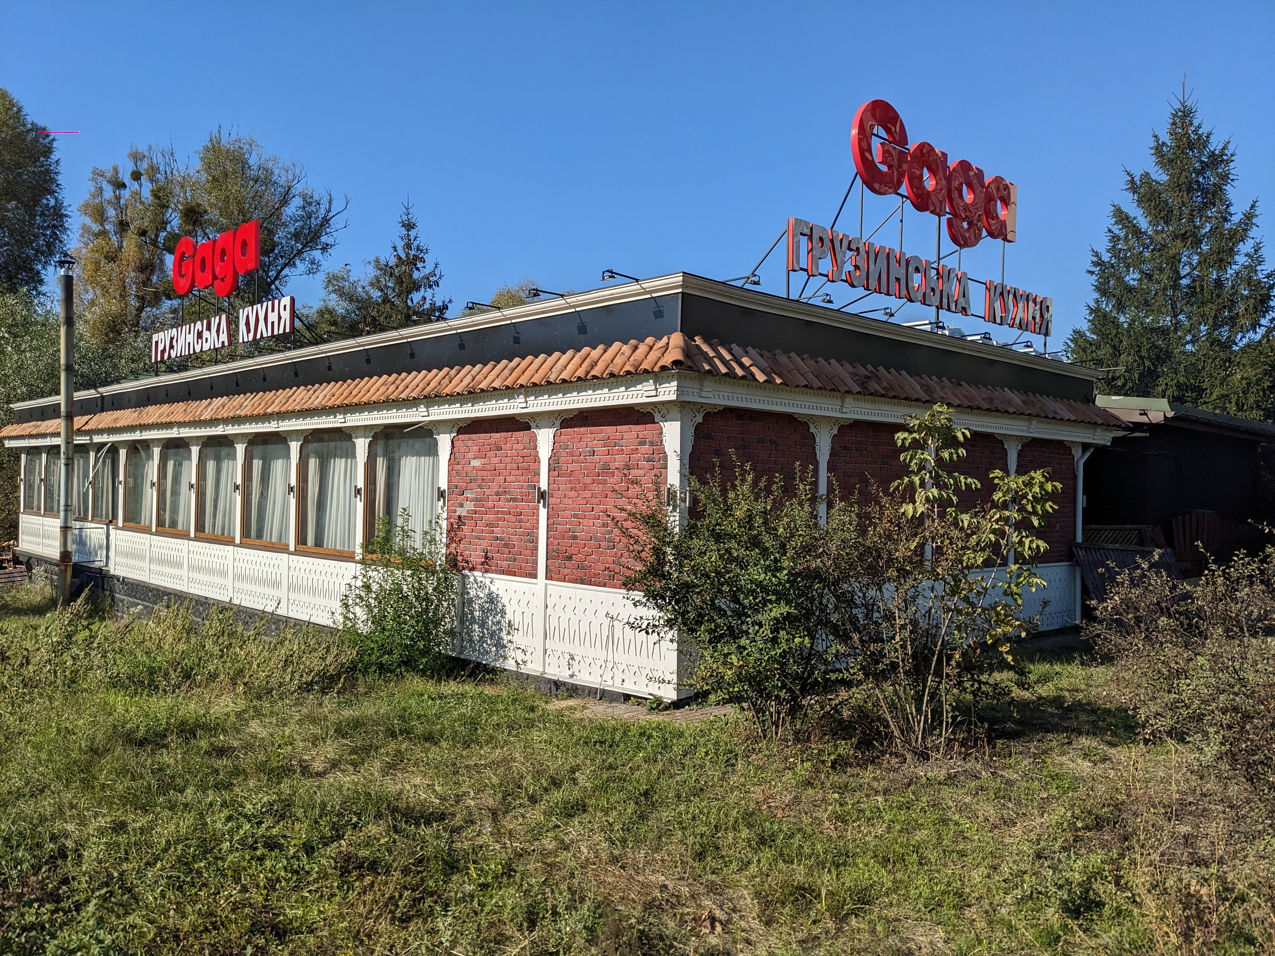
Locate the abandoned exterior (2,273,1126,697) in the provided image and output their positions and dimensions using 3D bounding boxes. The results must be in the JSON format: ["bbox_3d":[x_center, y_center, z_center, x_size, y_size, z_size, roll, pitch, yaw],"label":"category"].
[{"bbox_3d":[-4.715,0.282,20.910,9.945,4.182,24.837,1,-1,-44],"label":"abandoned exterior"}]

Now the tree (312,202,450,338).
[{"bbox_3d":[-9.586,-4.107,37.949,5.200,13.139,5.200,1,0,0],"label":"tree"}]

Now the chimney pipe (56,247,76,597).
[{"bbox_3d":[-12.016,-0.963,20.910,0.350,7.393,0.350,1,0,0],"label":"chimney pipe"}]

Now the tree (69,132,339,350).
[{"bbox_3d":[-19.870,-6.884,45.928,12.200,18.532,12.200,1,0,0],"label":"tree"}]

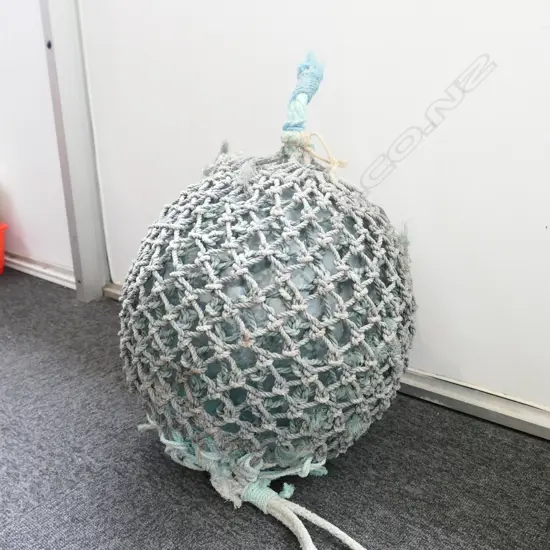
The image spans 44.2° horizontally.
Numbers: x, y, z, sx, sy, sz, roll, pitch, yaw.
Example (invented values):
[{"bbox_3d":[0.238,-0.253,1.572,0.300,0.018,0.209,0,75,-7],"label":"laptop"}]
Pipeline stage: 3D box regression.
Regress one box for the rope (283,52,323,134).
[{"bbox_3d":[0.040,-0.255,0.950,0.037,0.118,0.036,14,16,-1],"label":"rope"}]

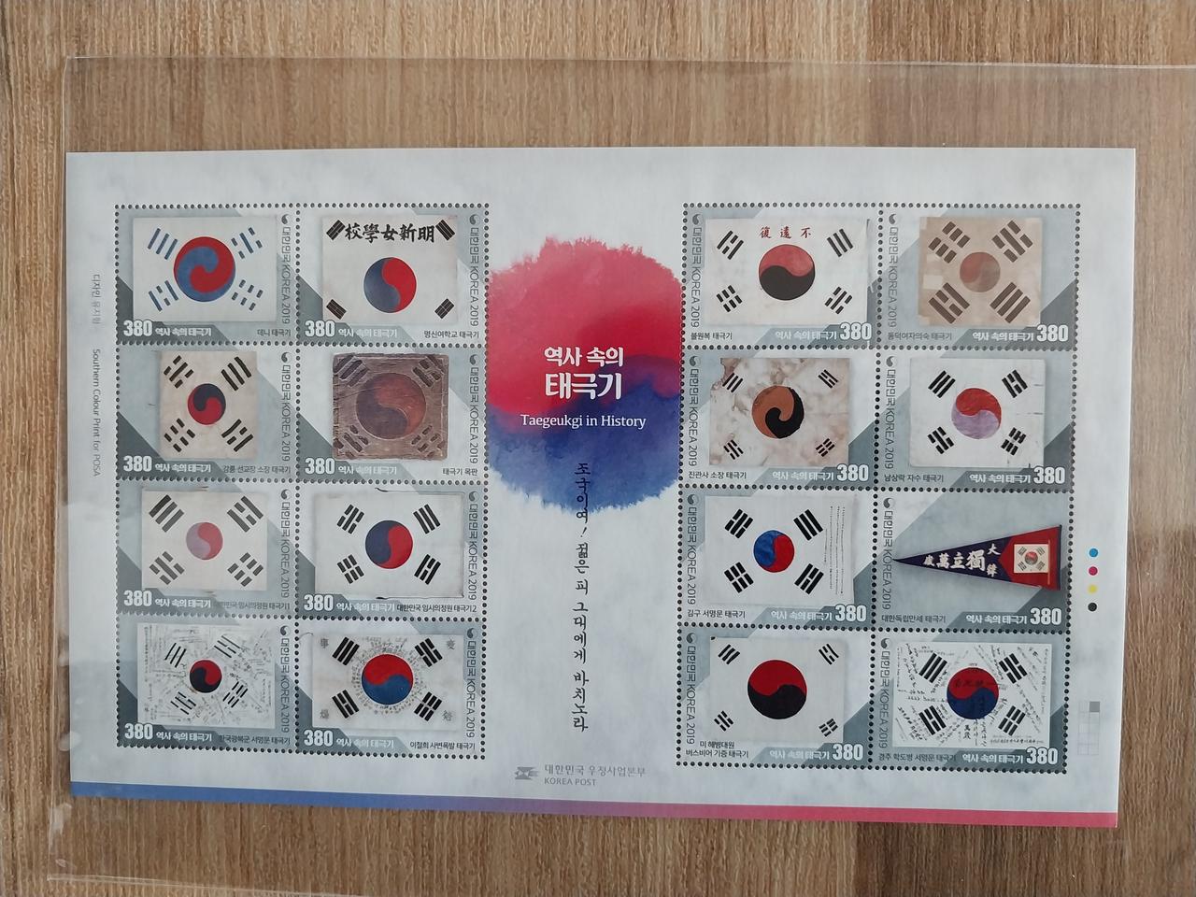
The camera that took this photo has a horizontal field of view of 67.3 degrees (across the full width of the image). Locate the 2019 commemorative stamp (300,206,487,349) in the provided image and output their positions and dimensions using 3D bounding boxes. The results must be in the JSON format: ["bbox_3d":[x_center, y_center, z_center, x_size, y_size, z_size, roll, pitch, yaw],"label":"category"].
[{"bbox_3d":[-0.042,-0.035,0.183,0.038,0.001,0.028,1,91,3],"label":"2019 commemorative stamp"}]

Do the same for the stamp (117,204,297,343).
[{"bbox_3d":[-0.080,-0.036,0.185,0.038,0.001,0.028,1,91,3],"label":"stamp"}]

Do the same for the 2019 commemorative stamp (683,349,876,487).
[{"bbox_3d":[0.038,-0.006,0.187,0.040,0.001,0.029,1,91,3],"label":"2019 commemorative stamp"}]

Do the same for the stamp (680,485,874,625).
[{"bbox_3d":[0.037,0.023,0.188,0.040,0.001,0.029,1,91,3],"label":"stamp"}]

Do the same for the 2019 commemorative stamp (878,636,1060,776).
[{"bbox_3d":[0.074,0.050,0.180,0.038,0.001,0.028,1,91,3],"label":"2019 commemorative stamp"}]

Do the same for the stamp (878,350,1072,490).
[{"bbox_3d":[0.078,-0.006,0.185,0.040,0.001,0.029,1,91,3],"label":"stamp"}]

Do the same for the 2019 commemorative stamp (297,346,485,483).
[{"bbox_3d":[-0.042,-0.007,0.184,0.038,0.001,0.028,1,91,3],"label":"2019 commemorative stamp"}]

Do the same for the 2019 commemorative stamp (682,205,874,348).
[{"bbox_3d":[0.038,-0.036,0.186,0.040,0.001,0.029,1,91,3],"label":"2019 commemorative stamp"}]

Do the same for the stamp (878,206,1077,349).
[{"bbox_3d":[0.075,-0.034,0.178,0.038,0.001,0.028,1,91,3],"label":"stamp"}]

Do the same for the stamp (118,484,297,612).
[{"bbox_3d":[-0.084,0.021,0.193,0.040,0.001,0.029,1,91,3],"label":"stamp"}]

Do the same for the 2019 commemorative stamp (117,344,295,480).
[{"bbox_3d":[-0.084,-0.008,0.193,0.040,0.001,0.029,1,91,3],"label":"2019 commemorative stamp"}]

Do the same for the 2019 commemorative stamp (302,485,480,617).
[{"bbox_3d":[-0.043,0.021,0.185,0.038,0.001,0.028,1,91,3],"label":"2019 commemorative stamp"}]

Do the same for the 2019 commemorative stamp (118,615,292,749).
[{"bbox_3d":[-0.084,0.051,0.194,0.040,0.001,0.029,1,91,3],"label":"2019 commemorative stamp"}]

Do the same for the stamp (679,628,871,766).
[{"bbox_3d":[0.036,0.050,0.182,0.038,0.001,0.028,1,91,3],"label":"stamp"}]

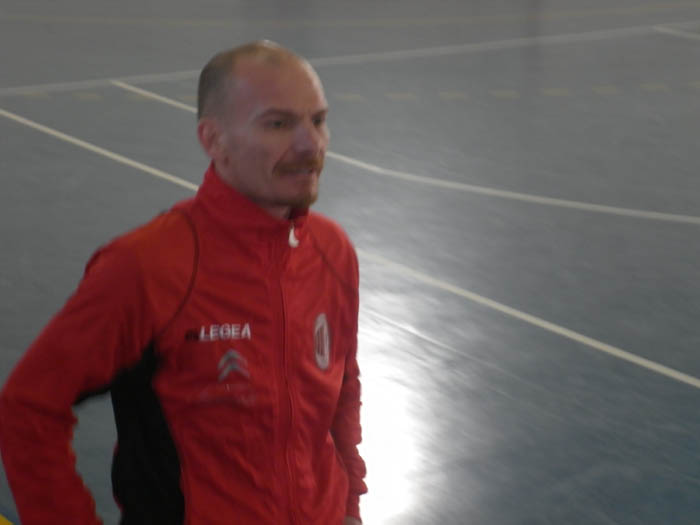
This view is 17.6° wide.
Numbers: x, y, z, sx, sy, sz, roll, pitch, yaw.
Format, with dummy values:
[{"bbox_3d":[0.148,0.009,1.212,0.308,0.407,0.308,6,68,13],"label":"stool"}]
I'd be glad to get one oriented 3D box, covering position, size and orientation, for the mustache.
[{"bbox_3d":[-0.066,-0.133,3.100,0.072,0.023,0.030,-10,17,-34],"label":"mustache"}]

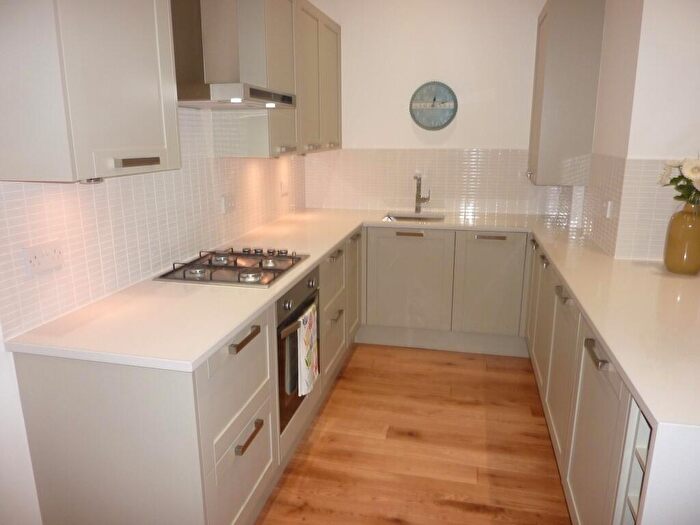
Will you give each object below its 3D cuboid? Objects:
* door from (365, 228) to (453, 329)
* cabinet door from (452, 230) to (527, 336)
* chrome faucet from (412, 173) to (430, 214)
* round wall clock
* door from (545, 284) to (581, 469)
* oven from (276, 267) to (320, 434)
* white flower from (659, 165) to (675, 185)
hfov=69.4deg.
[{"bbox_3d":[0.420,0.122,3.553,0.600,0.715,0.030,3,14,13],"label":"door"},{"bbox_3d":[0.928,0.150,3.400,0.449,0.714,0.024,3,14,13],"label":"cabinet door"},{"bbox_3d":[0.545,-0.509,3.828,0.120,0.300,0.210,3,14,13],"label":"chrome faucet"},{"bbox_3d":[0.626,-1.167,3.775,0.357,0.357,0.045,3,14,13],"label":"round wall clock"},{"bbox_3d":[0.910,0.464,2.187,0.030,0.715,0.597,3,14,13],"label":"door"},{"bbox_3d":[-0.466,0.365,2.423,0.560,0.596,0.596,3,14,13],"label":"oven"},{"bbox_3d":[1.366,-0.380,2.182,0.055,0.082,0.062,-12,18,-39],"label":"white flower"}]

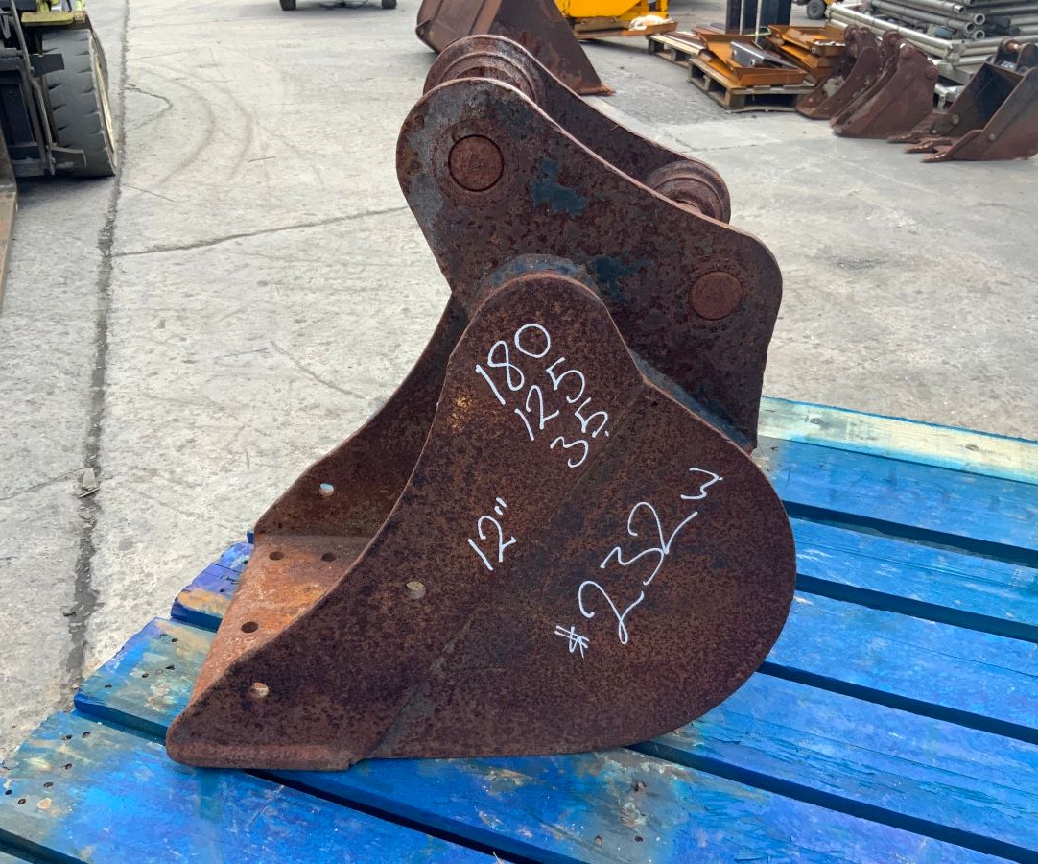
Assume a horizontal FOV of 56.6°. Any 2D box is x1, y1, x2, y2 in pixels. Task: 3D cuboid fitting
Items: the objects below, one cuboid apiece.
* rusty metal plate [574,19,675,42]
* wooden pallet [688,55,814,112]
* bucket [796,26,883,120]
[{"bbox_3d":[0.981,-3.684,8.872,0.420,0.100,0.950,-22,28,-33],"label":"rusty metal plate"},{"bbox_3d":[1.725,-2.284,6.336,1.000,0.146,1.120,-2,30,-5],"label":"wooden pallet"},{"bbox_3d":[1.994,-2.158,5.758,0.520,0.500,0.260,-2,30,-6],"label":"bucket"}]

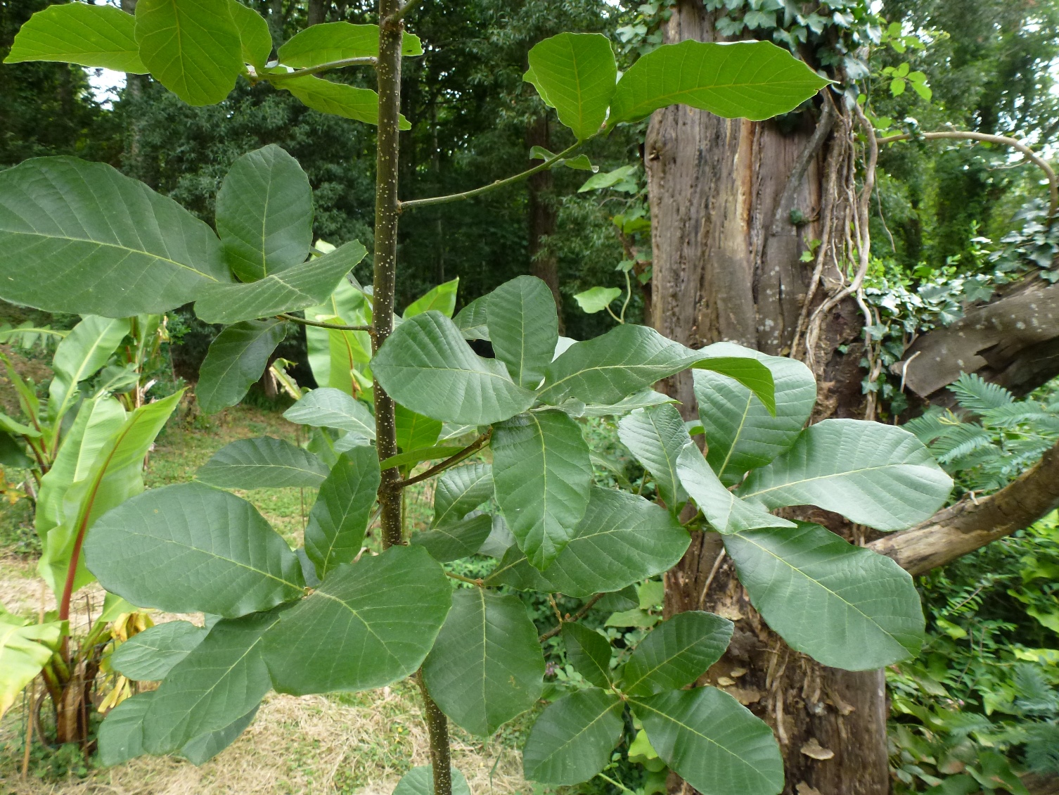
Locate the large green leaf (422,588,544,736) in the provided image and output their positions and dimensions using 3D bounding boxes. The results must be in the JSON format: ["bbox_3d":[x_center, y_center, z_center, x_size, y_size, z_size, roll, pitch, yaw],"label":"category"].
[{"bbox_3d":[-0.042,0.240,0.677,0.112,0.131,0.028,-13,-31,13],"label":"large green leaf"}]

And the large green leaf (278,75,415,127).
[{"bbox_3d":[-0.185,-0.299,0.745,0.153,0.022,0.078,10,-3,-29],"label":"large green leaf"}]

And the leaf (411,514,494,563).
[{"bbox_3d":[-0.074,0.152,0.772,0.095,0.028,0.113,-12,11,-36],"label":"leaf"}]

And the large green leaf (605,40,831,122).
[{"bbox_3d":[0.207,-0.341,0.798,0.241,0.085,0.050,-4,36,0],"label":"large green leaf"}]

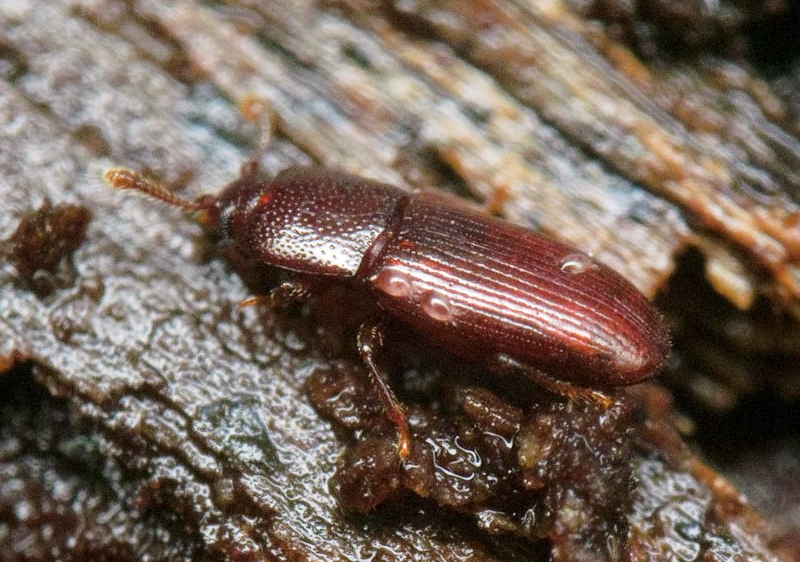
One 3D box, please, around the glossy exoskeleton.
[{"bbox_3d":[0.000,0.000,0.029,0.005,0.001,0.002,18,51,15],"label":"glossy exoskeleton"}]

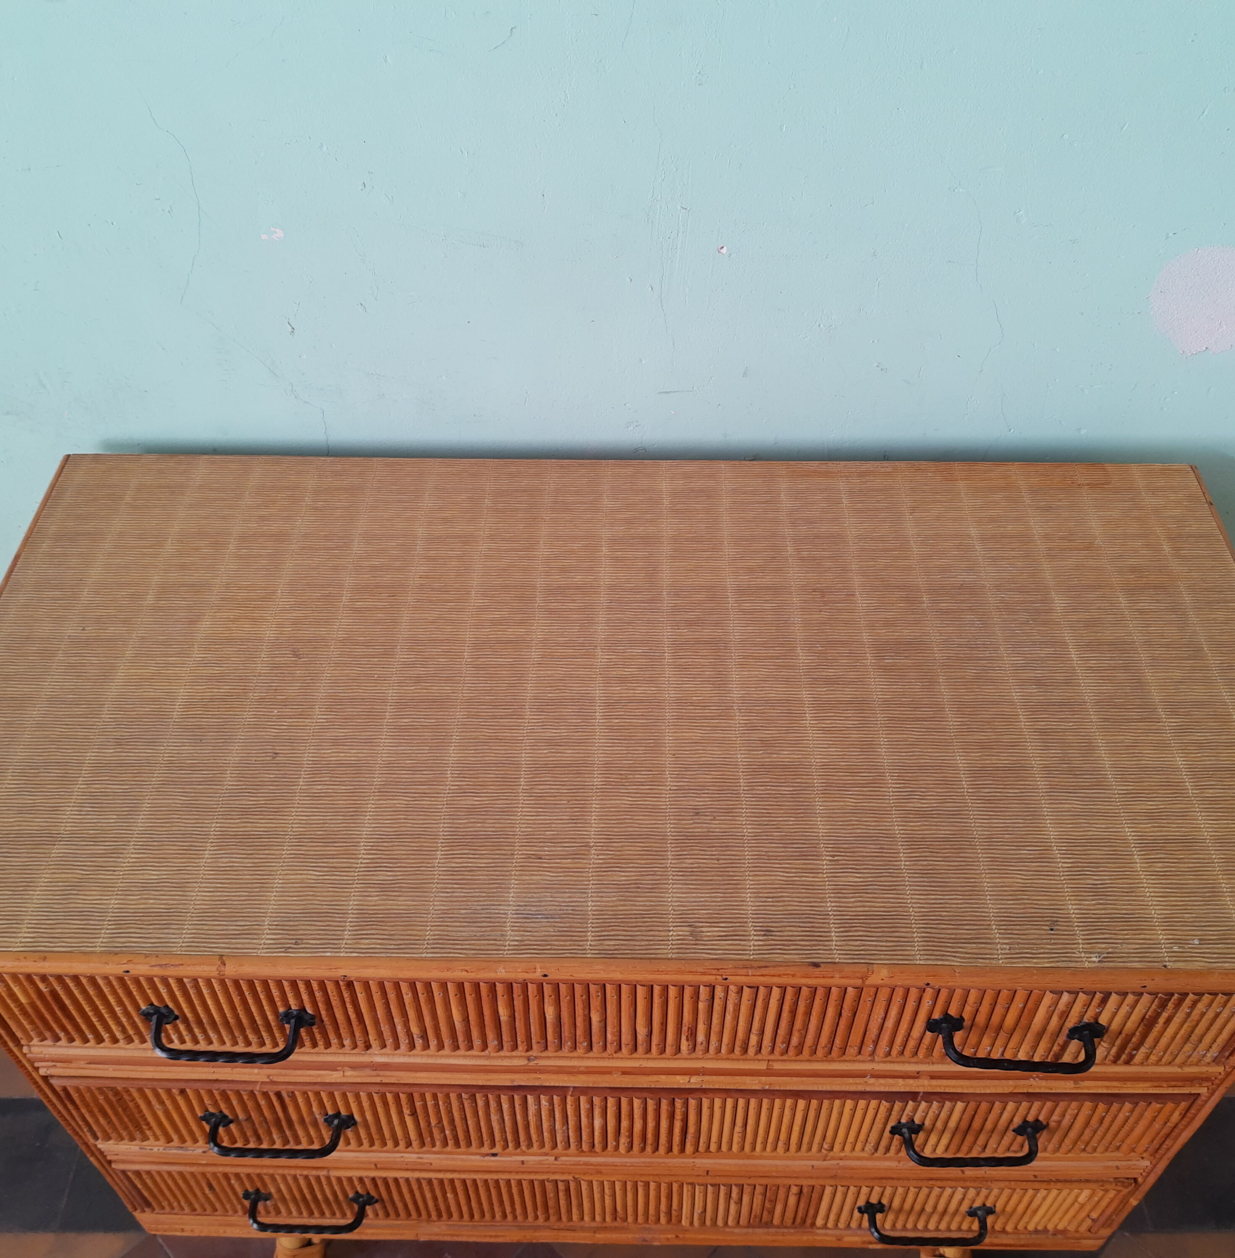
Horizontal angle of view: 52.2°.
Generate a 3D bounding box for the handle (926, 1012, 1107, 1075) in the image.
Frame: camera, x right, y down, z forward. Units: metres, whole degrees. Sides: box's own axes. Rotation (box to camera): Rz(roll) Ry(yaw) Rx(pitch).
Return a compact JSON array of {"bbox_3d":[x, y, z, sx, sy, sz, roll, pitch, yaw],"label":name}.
[{"bbox_3d":[0.302,0.314,0.945,0.135,0.034,0.033,1,47,1],"label":"handle"}]

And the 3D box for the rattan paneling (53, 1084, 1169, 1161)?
[{"bbox_3d":[0.002,0.428,1.103,0.949,0.121,0.021,1,47,1],"label":"rattan paneling"}]

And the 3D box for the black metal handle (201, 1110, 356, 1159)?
[{"bbox_3d":[-0.299,0.444,1.098,0.135,0.034,0.033,1,47,1],"label":"black metal handle"}]

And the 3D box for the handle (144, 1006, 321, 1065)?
[{"bbox_3d":[-0.299,0.310,0.956,0.135,0.034,0.033,1,47,1],"label":"handle"}]

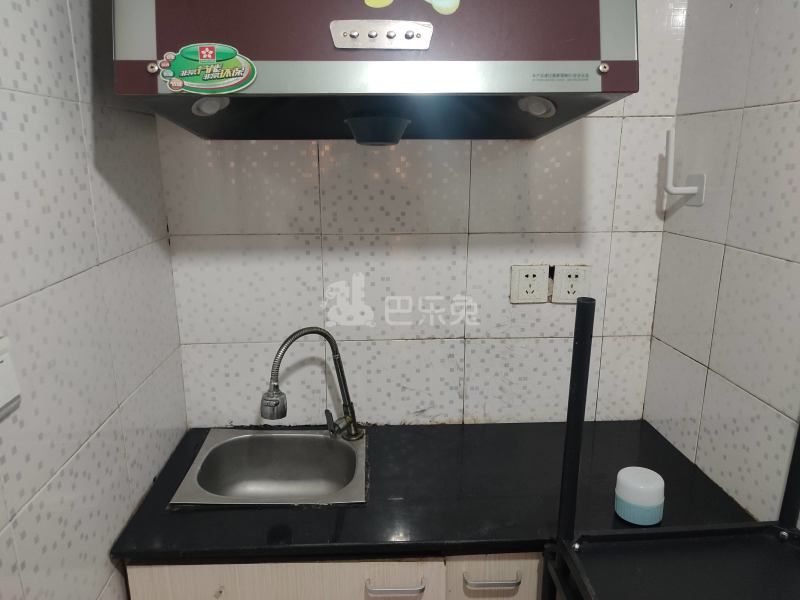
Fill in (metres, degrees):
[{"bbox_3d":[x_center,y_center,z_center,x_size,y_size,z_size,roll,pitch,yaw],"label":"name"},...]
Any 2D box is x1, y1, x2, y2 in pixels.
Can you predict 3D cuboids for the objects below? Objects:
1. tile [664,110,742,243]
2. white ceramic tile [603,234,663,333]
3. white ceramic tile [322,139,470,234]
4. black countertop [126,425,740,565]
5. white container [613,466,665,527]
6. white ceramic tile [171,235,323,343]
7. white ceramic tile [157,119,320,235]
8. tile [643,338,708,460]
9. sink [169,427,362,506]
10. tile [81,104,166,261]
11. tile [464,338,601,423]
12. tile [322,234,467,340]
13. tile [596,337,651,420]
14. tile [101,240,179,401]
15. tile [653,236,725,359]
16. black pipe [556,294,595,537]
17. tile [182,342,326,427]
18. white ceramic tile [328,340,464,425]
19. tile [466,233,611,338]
[{"bbox_3d":[0.616,-0.252,1.181,0.010,0.250,0.220,-1,14,-5],"label":"tile"},{"bbox_3d":[0.543,-0.036,1.351,0.118,0.250,0.010,-1,14,-2],"label":"white ceramic tile"},{"bbox_3d":[-0.011,-0.272,1.273,0.330,0.252,0.010,-1,14,-2],"label":"white ceramic tile"},{"bbox_3d":[0.066,0.378,1.208,1.137,0.034,0.446,-1,14,-2],"label":"black countertop"},{"bbox_3d":[0.437,0.355,1.051,0.084,0.073,0.084,-1,14,-2],"label":"white container"},{"bbox_3d":[-0.343,-0.023,1.323,0.338,0.252,0.010,-1,14,-2],"label":"white ceramic tile"},{"bbox_3d":[-0.343,-0.266,1.254,0.334,0.250,0.010,-1,14,-2],"label":"white ceramic tile"},{"bbox_3d":[0.622,0.221,1.310,0.010,0.221,0.214,-2,14,-6],"label":"tile"},{"bbox_3d":[-0.260,0.412,1.256,0.375,0.140,0.313,-1,14,-2],"label":"sink"},{"bbox_3d":[-0.503,-0.220,1.073,0.010,0.250,0.347,-1,14,-4],"label":"tile"},{"bbox_3d":[0.320,0.193,1.398,0.330,0.216,0.010,-1,14,-2],"label":"tile"},{"bbox_3d":[-0.009,-0.028,1.329,0.330,0.252,0.010,-1,14,-3],"label":"tile"},{"bbox_3d":[0.544,0.190,1.407,0.118,0.216,0.010,-1,14,-2],"label":"tile"},{"bbox_3d":[-0.502,0.022,1.135,0.010,0.250,0.347,-1,14,-4],"label":"tile"},{"bbox_3d":[0.622,-0.009,1.252,0.010,0.252,0.214,-2,14,-6],"label":"tile"},{"bbox_3d":[0.263,0.190,0.863,0.025,0.395,0.025,-1,14,-3],"label":"black pipe"},{"bbox_3d":[-0.343,0.206,1.382,0.338,0.221,0.010,-1,14,-2],"label":"tile"},{"bbox_3d":[-0.009,0.201,1.394,0.330,0.221,0.010,-1,14,-2],"label":"white ceramic tile"},{"bbox_3d":[0.320,-0.032,1.345,0.330,0.252,0.010,-1,14,-3],"label":"tile"}]

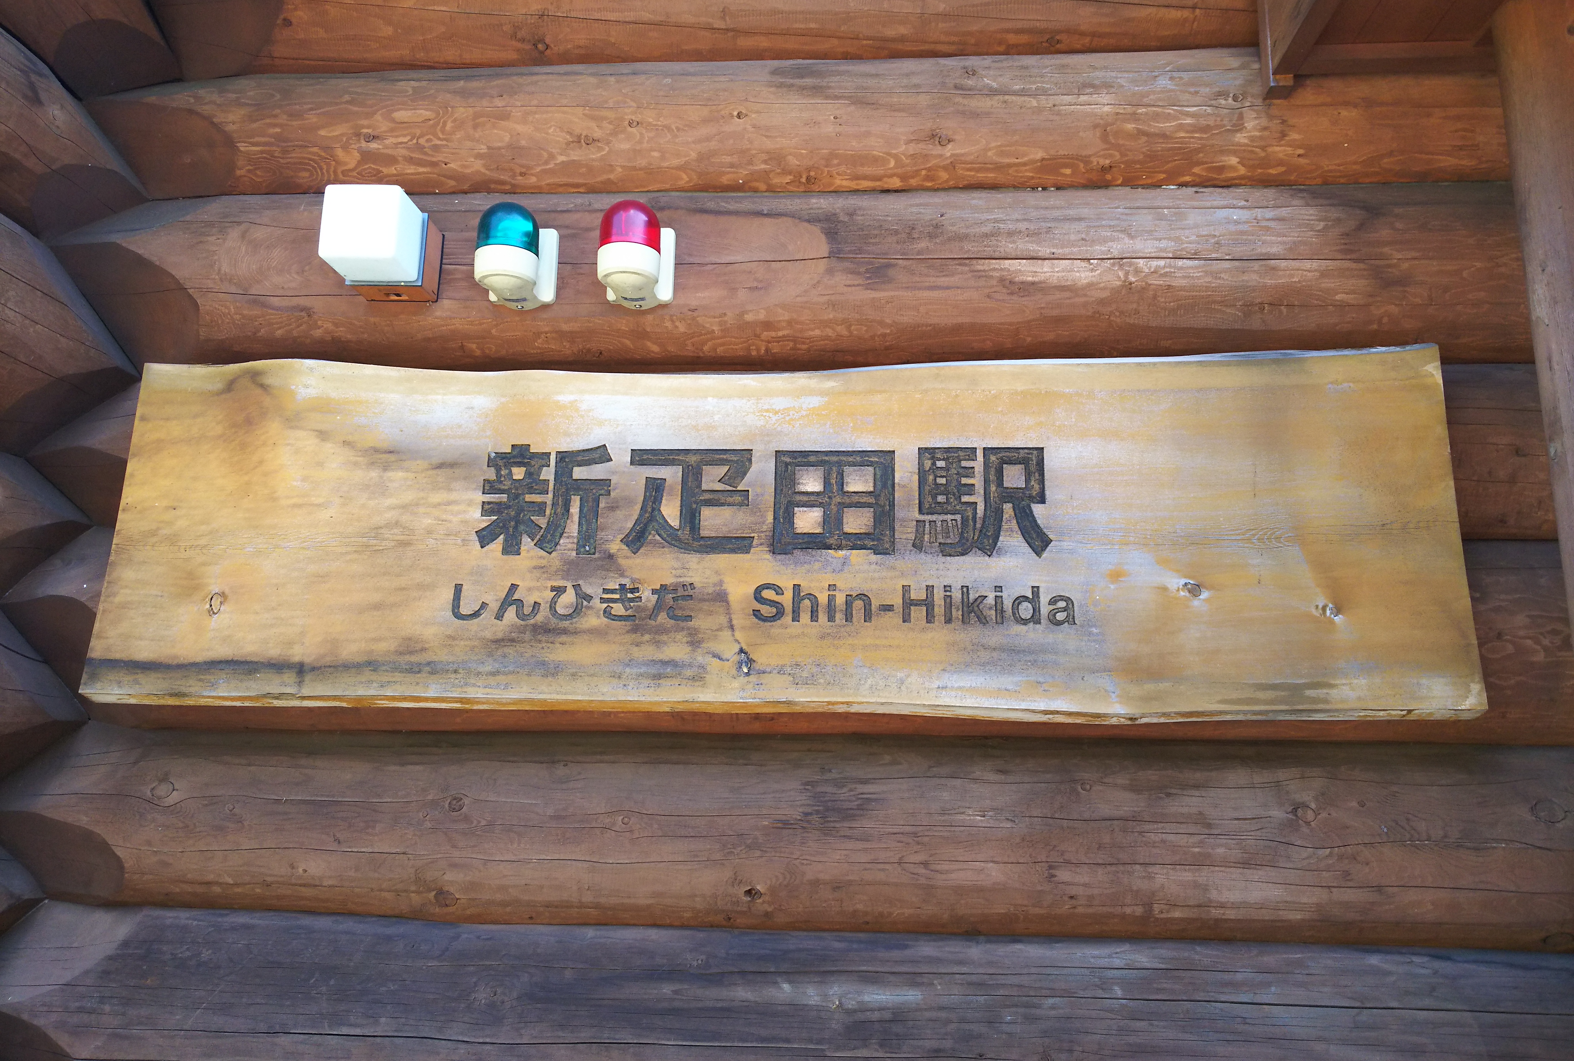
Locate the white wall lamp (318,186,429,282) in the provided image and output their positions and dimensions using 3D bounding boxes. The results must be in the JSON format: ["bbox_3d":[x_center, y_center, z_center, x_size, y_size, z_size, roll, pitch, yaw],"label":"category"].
[{"bbox_3d":[-0.616,-0.437,1.825,0.116,0.114,0.095,0,-15,5],"label":"white wall lamp"}]

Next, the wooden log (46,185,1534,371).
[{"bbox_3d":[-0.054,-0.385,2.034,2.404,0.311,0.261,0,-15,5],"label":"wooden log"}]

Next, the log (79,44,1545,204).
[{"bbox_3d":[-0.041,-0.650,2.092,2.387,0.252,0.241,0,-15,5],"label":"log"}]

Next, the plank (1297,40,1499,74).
[{"bbox_3d":[0.937,-0.732,1.905,0.307,0.041,0.039,0,-15,5],"label":"plank"}]

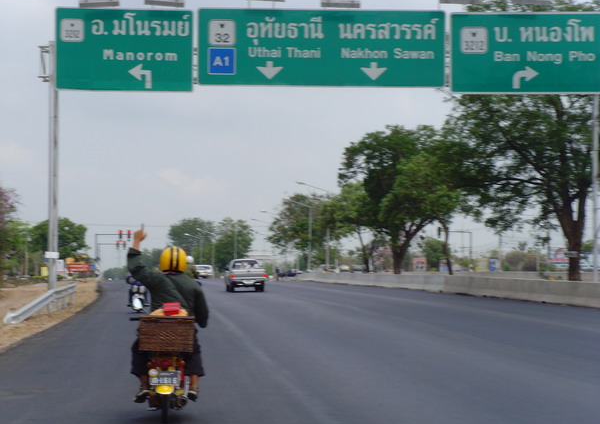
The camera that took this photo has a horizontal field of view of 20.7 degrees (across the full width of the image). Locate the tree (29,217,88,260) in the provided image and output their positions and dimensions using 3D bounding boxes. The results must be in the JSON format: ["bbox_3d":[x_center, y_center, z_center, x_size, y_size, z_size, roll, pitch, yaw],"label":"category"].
[{"bbox_3d":[-29.942,4.482,205.000,7.300,7.500,7.300,0,-2,-6],"label":"tree"}]

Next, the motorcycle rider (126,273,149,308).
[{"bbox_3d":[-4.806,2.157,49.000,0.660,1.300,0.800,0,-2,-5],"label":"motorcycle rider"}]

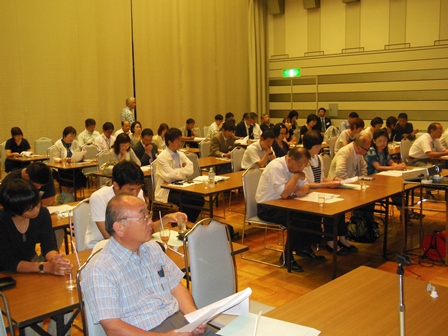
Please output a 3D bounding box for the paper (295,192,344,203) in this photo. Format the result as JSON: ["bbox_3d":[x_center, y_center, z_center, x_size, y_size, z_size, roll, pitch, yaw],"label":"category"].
[{"bbox_3d":[0.977,0.297,5.093,0.439,0.012,0.419,7,11,44],"label":"paper"}]

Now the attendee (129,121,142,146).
[{"bbox_3d":[-1.487,-0.195,9.150,0.780,1.260,0.500,6,11,43],"label":"attendee"}]

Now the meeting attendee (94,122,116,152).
[{"bbox_3d":[-2.211,-0.262,9.889,0.780,1.220,0.500,6,11,43],"label":"meeting attendee"}]

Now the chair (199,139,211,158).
[{"bbox_3d":[-0.116,-0.031,8.874,0.540,0.940,0.440,7,11,44],"label":"chair"}]

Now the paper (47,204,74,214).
[{"bbox_3d":[-1.520,0.367,4.549,0.300,0.008,0.240,6,11,43],"label":"paper"}]

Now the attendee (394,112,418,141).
[{"bbox_3d":[3.782,-0.501,10.596,0.520,1.260,0.680,-1,8,3],"label":"attendee"}]

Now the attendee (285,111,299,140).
[{"bbox_3d":[1.877,-0.780,12.807,0.700,1.280,0.480,6,11,43],"label":"attendee"}]

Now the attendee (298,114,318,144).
[{"bbox_3d":[2.068,-0.519,10.969,0.720,1.260,0.480,6,11,43],"label":"attendee"}]

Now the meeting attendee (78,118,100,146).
[{"bbox_3d":[-2.564,-0.290,9.963,0.780,1.270,0.500,6,11,43],"label":"meeting attendee"}]

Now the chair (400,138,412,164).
[{"bbox_3d":[3.258,0.001,8.318,0.566,0.941,0.468,7,11,44],"label":"chair"}]

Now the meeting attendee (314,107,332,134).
[{"bbox_3d":[2.541,-0.816,12.956,0.520,1.320,0.750,-2,8,-11],"label":"meeting attendee"}]

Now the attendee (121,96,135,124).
[{"bbox_3d":[-2.266,-0.826,12.118,0.360,1.720,0.480,3,9,30],"label":"attendee"}]

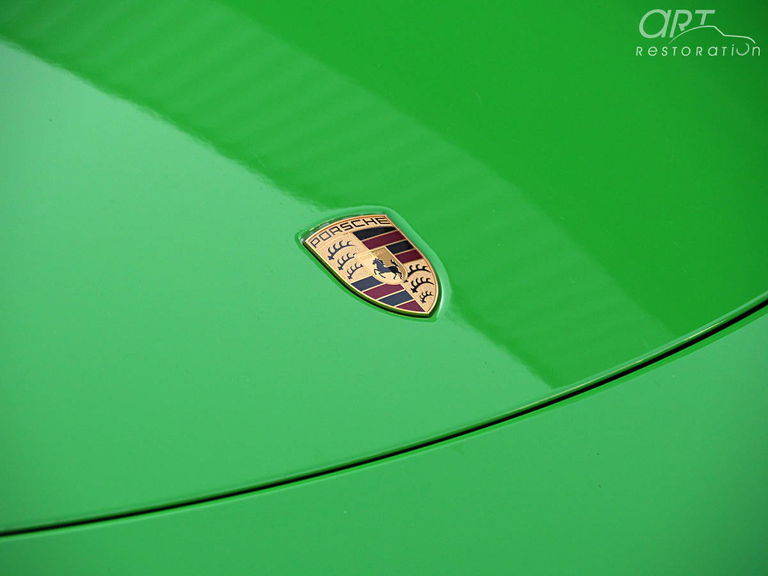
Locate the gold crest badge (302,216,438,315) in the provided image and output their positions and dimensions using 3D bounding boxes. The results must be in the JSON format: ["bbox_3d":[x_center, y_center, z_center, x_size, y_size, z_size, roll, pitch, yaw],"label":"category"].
[{"bbox_3d":[0.000,-0.008,2.751,0.051,0.005,0.066,-18,53,-40],"label":"gold crest badge"}]

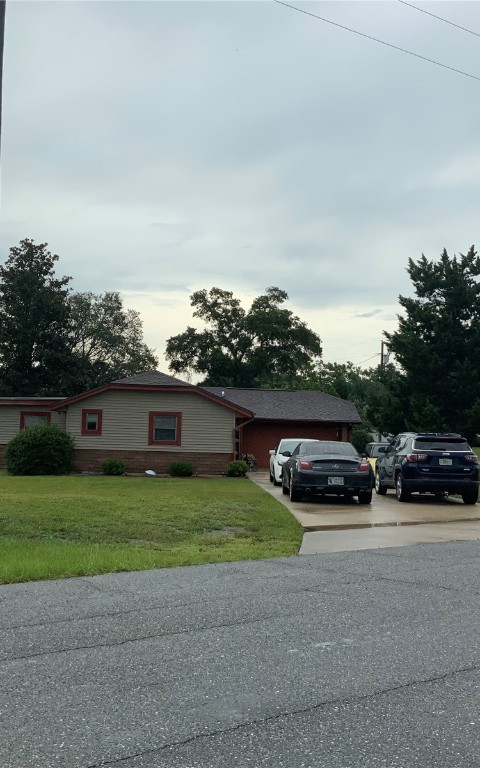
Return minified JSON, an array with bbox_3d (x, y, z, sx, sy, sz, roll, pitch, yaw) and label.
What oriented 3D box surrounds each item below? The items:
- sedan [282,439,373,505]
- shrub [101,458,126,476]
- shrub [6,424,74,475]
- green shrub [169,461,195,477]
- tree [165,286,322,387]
[{"bbox_3d":[2.011,2.035,20.137,1.830,1.360,4.520,2,-3,0],"label":"sedan"},{"bbox_3d":[-4.394,2.849,29.800,0.880,0.640,0.840,2,-4,-5],"label":"shrub"},{"bbox_3d":[-6.801,2.203,29.100,2.350,1.720,2.200,2,-4,-5],"label":"shrub"},{"bbox_3d":[-2.106,2.991,30.572,0.880,0.570,0.800,2,-3,0],"label":"green shrub"},{"bbox_3d":[0.321,-0.747,56.148,10.300,11.100,10.000,2,-3,0],"label":"tree"}]

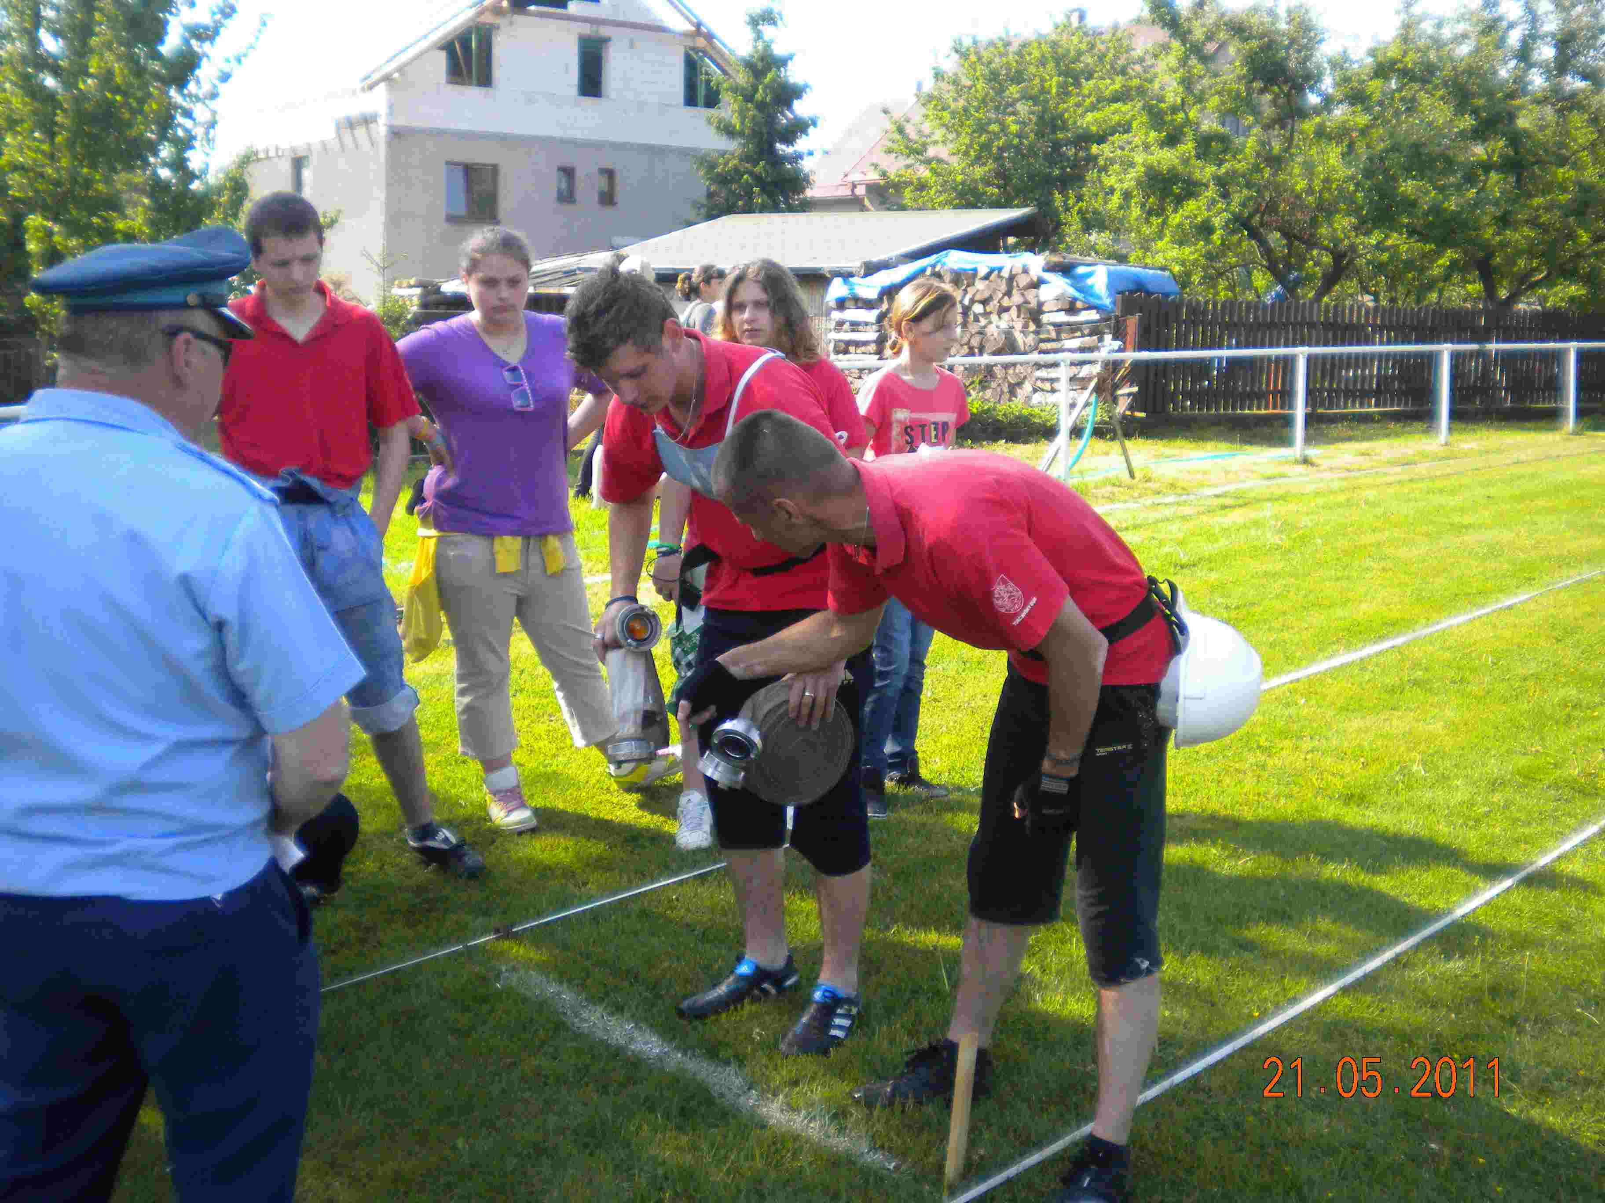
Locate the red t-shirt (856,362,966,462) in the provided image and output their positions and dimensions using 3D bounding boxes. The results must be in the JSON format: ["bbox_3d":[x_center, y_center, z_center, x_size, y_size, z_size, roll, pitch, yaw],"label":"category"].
[{"bbox_3d":[0.323,-0.441,4.780,0.355,0.530,0.220,-2,11,-10],"label":"red t-shirt"}]

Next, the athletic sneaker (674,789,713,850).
[{"bbox_3d":[-0.304,0.613,4.542,0.098,0.110,0.260,0,11,0],"label":"athletic sneaker"}]

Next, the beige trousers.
[{"bbox_3d":[-0.804,0.108,4.740,0.540,0.700,0.340,-4,11,-20],"label":"beige trousers"}]

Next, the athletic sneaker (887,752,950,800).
[{"bbox_3d":[0.357,0.535,4.980,0.240,0.100,0.090,7,13,32],"label":"athletic sneaker"}]

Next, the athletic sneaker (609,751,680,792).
[{"bbox_3d":[-0.482,0.526,5.000,0.250,0.110,0.100,-4,8,26],"label":"athletic sneaker"}]

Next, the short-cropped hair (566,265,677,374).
[{"bbox_3d":[-0.324,-0.510,2.900,0.170,0.180,0.210,8,49,37],"label":"short-cropped hair"}]

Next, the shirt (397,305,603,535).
[{"bbox_3d":[-0.851,-0.510,4.600,0.585,0.620,0.290,-3,11,-18],"label":"shirt"}]

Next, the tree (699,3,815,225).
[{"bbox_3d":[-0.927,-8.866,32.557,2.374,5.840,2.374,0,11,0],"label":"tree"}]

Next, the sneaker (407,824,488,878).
[{"bbox_3d":[-0.950,0.659,4.294,0.100,0.110,0.275,-10,15,-43],"label":"sneaker"}]

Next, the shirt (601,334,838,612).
[{"bbox_3d":[-0.137,-0.246,3.080,0.490,0.570,0.320,8,36,37],"label":"shirt"}]

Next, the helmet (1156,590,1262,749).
[{"bbox_3d":[0.710,0.119,2.830,0.175,0.275,0.220,1,11,6],"label":"helmet"}]

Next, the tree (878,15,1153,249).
[{"bbox_3d":[3.284,-6.469,25.498,4.230,5.220,4.019,0,11,0],"label":"tree"}]

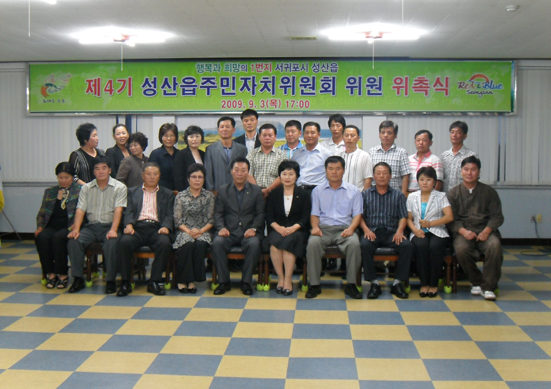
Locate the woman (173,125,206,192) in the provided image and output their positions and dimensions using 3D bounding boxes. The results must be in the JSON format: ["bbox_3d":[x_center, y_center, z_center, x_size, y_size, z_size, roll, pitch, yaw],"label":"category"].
[{"bbox_3d":[-0.946,0.049,8.202,0.450,1.637,0.300,-2,5,-26],"label":"woman"}]

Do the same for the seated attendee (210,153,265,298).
[{"bbox_3d":[-0.367,0.283,7.266,0.510,1.303,0.630,1,5,5],"label":"seated attendee"}]

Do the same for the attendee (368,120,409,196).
[{"bbox_3d":[1.236,0.039,8.018,0.490,1.680,0.300,1,5,7],"label":"attendee"}]

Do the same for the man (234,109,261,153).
[{"bbox_3d":[-0.318,-0.066,8.476,0.480,1.825,0.300,0,5,-4],"label":"man"}]

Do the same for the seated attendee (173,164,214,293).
[{"bbox_3d":[-0.801,0.307,7.280,0.430,1.235,0.650,0,5,-5],"label":"seated attendee"}]

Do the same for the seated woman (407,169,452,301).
[{"bbox_3d":[1.520,0.345,7.203,0.470,1.222,0.660,1,5,15],"label":"seated woman"}]

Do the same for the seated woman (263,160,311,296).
[{"bbox_3d":[0.118,0.303,7.283,0.470,1.264,0.620,1,5,6],"label":"seated woman"}]

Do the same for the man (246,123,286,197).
[{"bbox_3d":[-0.087,0.063,7.880,0.480,1.630,0.380,0,5,0],"label":"man"}]

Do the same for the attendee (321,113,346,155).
[{"bbox_3d":[0.703,-0.038,8.396,0.470,1.771,0.300,0,5,2],"label":"attendee"}]

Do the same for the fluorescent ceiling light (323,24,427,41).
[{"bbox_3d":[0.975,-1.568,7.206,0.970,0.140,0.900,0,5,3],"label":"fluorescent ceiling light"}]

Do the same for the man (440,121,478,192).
[{"bbox_3d":[2.020,0.035,8.070,0.480,1.683,0.300,1,5,8],"label":"man"}]

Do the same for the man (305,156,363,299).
[{"bbox_3d":[0.575,0.292,7.195,0.560,1.323,0.760,1,5,5],"label":"man"}]

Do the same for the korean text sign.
[{"bbox_3d":[-0.119,-1.482,10.159,6.770,0.730,0.100,0,5,3],"label":"korean text sign"}]

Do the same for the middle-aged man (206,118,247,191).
[{"bbox_3d":[-0.523,0.020,7.953,0.500,1.700,0.330,0,5,-5],"label":"middle-aged man"}]

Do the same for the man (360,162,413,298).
[{"bbox_3d":[1.067,0.319,7.117,0.510,1.250,0.700,1,5,5],"label":"man"}]

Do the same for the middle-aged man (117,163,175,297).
[{"bbox_3d":[-1.275,0.311,7.289,0.510,1.239,0.660,0,5,3],"label":"middle-aged man"}]

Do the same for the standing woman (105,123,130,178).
[{"bbox_3d":[-1.705,0.019,8.347,0.460,1.651,0.300,0,5,-7],"label":"standing woman"}]

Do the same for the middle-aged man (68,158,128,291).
[{"bbox_3d":[-1.743,0.274,7.274,0.540,1.295,0.700,0,5,-3],"label":"middle-aged man"}]

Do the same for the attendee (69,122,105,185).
[{"bbox_3d":[-2.123,0.030,8.271,0.460,1.656,0.320,-3,6,-34],"label":"attendee"}]

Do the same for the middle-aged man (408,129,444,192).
[{"bbox_3d":[1.652,0.086,8.048,0.470,1.605,0.300,2,5,25],"label":"middle-aged man"}]

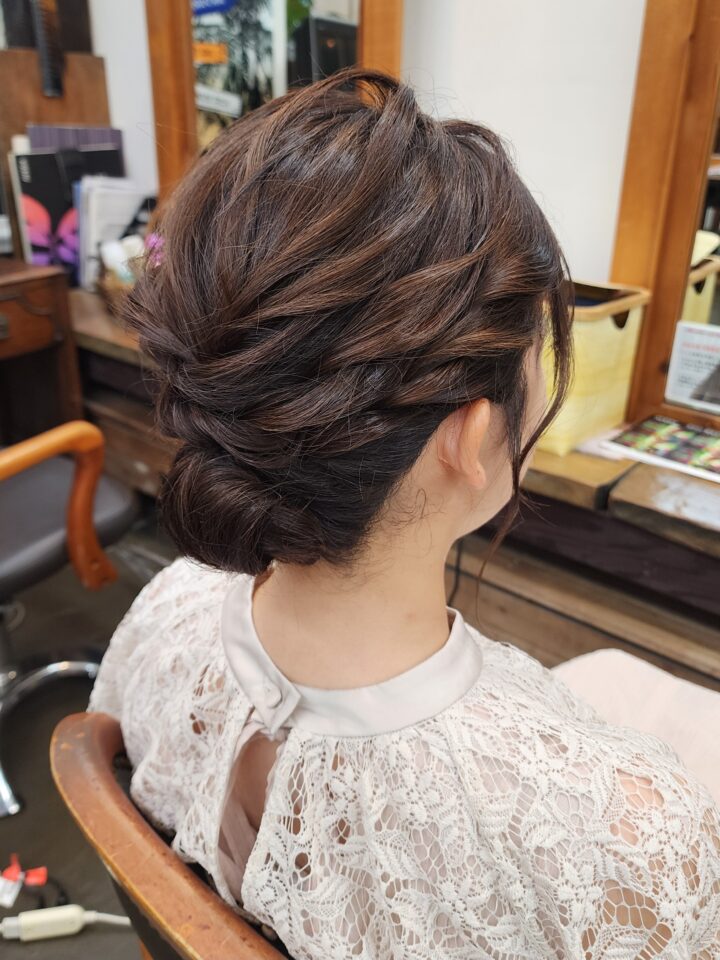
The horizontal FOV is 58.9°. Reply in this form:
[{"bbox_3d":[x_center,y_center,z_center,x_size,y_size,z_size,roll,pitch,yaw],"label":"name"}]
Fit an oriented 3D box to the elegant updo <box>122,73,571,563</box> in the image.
[{"bbox_3d":[0.003,-0.086,0.390,0.260,0.270,0.205,-17,27,-42],"label":"elegant updo"}]

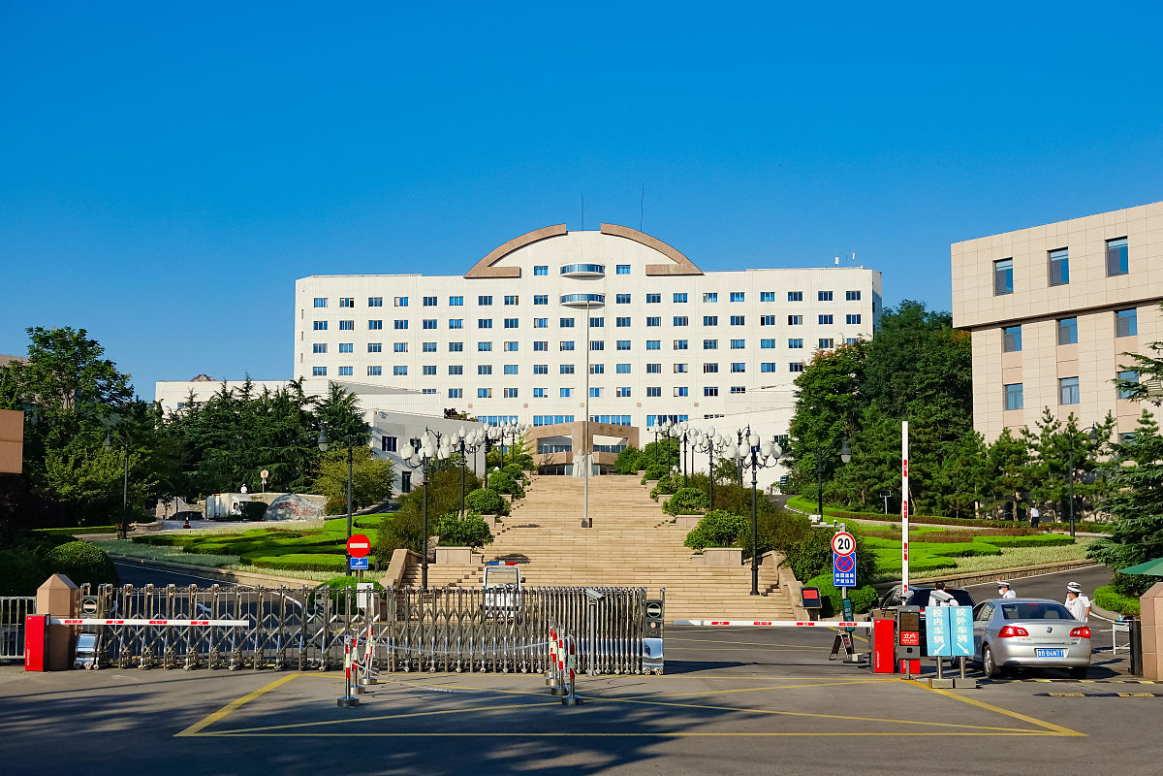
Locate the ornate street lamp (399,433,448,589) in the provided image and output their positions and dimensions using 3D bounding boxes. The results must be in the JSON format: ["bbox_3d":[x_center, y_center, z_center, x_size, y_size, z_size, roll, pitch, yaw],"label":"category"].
[{"bbox_3d":[-5.775,4.588,51.500,1.920,5.927,1.920,0,-7,0],"label":"ornate street lamp"}]

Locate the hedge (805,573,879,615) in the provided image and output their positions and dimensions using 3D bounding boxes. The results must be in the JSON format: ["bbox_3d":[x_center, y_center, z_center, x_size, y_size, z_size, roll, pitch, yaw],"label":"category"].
[{"bbox_3d":[9.202,7.344,49.300,2.700,1.600,1.900,0,-7,0],"label":"hedge"}]

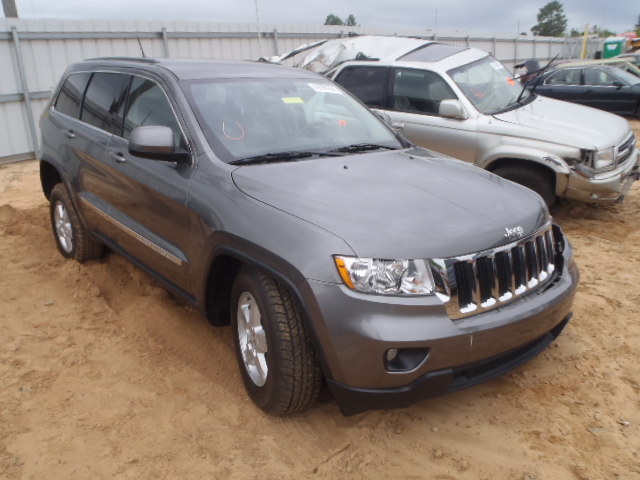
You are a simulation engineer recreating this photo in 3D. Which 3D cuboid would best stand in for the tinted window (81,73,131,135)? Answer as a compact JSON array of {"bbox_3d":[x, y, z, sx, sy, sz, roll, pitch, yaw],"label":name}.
[{"bbox_3d":[-1.513,-0.976,3.669,0.090,0.420,0.840,7,8,-43],"label":"tinted window"}]

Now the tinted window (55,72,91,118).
[{"bbox_3d":[-2.038,-1.184,4.264,0.090,0.360,0.700,7,8,-43],"label":"tinted window"}]

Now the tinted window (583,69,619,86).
[{"bbox_3d":[6.517,-3.735,11.900,0.850,0.380,0.090,11,4,39],"label":"tinted window"}]

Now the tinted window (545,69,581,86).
[{"bbox_3d":[5.715,-3.829,12.200,0.800,0.370,0.090,11,4,39],"label":"tinted window"}]

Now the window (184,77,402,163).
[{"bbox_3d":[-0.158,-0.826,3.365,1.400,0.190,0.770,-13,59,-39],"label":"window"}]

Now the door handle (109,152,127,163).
[{"bbox_3d":[-1.297,-0.523,3.318,0.060,0.050,0.240,-13,21,-39],"label":"door handle"}]

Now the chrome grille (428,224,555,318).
[{"bbox_3d":[0.867,0.140,2.410,0.990,0.310,0.190,-13,21,-39],"label":"chrome grille"}]

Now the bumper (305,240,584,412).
[{"bbox_3d":[0.787,0.295,2.551,1.860,0.570,0.540,-13,21,-39],"label":"bumper"}]

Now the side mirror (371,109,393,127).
[{"bbox_3d":[0.504,-0.927,4.058,0.260,0.200,0.210,-13,21,-39],"label":"side mirror"}]

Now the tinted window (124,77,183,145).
[{"bbox_3d":[-0.970,-0.765,3.063,0.090,0.420,0.950,7,8,-43],"label":"tinted window"}]

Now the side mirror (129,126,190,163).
[{"bbox_3d":[-0.908,-0.529,2.825,0.260,0.200,0.220,-13,21,-39],"label":"side mirror"}]

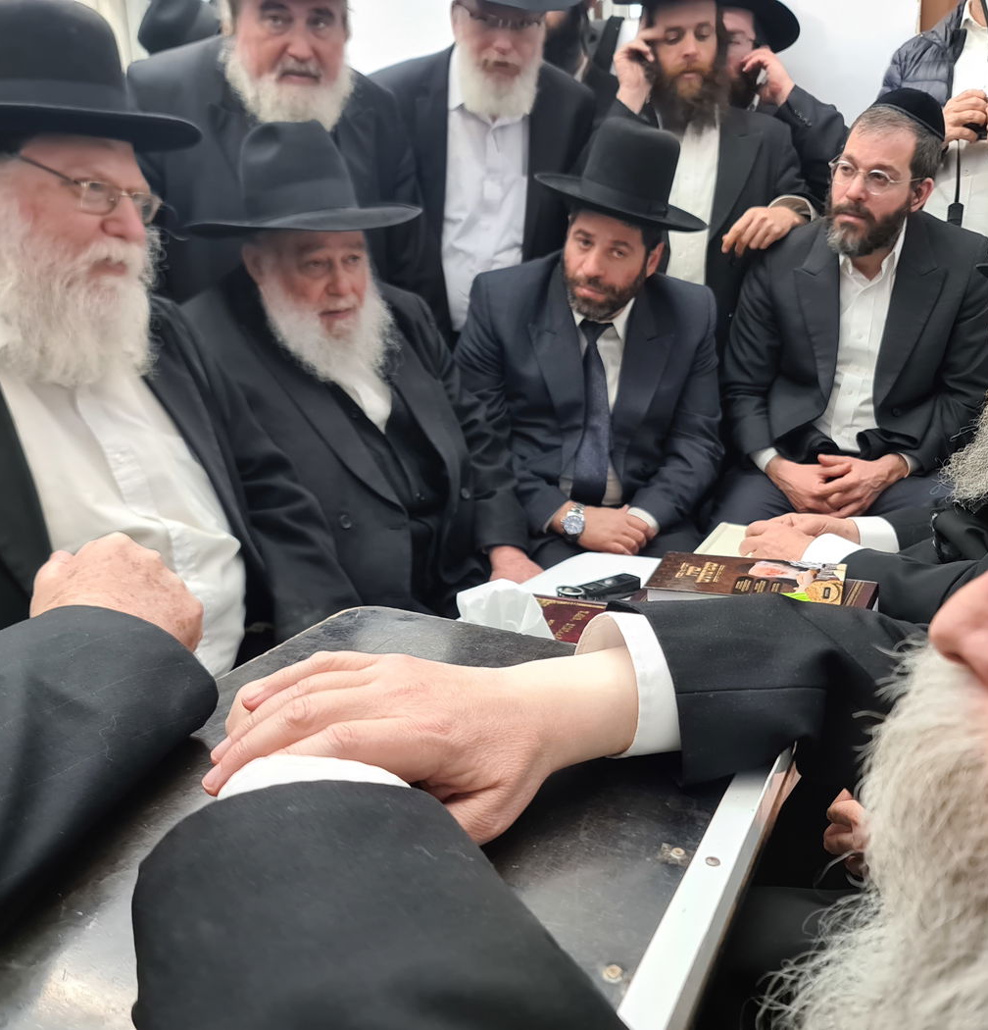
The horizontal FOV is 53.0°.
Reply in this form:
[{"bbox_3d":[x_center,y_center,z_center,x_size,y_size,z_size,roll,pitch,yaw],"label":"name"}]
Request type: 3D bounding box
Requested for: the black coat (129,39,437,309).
[{"bbox_3d":[-0.420,-0.515,1.964,0.560,0.800,0.380,-3,13,-11],"label":"black coat"}]

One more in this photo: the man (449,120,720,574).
[{"bbox_3d":[0.180,-0.049,1.857,0.560,1.400,0.720,1,13,4],"label":"man"}]

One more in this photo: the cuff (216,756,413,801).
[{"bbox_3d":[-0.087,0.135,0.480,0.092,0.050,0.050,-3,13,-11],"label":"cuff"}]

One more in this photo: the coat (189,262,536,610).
[{"bbox_3d":[-0.240,-0.073,1.605,0.560,0.680,0.440,-7,15,-29],"label":"coat"}]

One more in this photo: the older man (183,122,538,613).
[{"bbox_3d":[-0.220,0.039,1.610,0.600,1.360,0.700,-7,15,-29],"label":"older man"}]

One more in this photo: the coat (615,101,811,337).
[{"bbox_3d":[0.475,-0.503,2.224,0.550,0.820,0.380,3,13,11],"label":"coat"}]

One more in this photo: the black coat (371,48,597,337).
[{"bbox_3d":[-0.020,-0.587,2.143,0.500,0.780,0.320,0,13,0],"label":"black coat"}]

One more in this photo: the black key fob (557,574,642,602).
[{"bbox_3d":[0.140,0.100,1.348,0.115,0.020,0.045,-12,17,-37],"label":"black key fob"}]

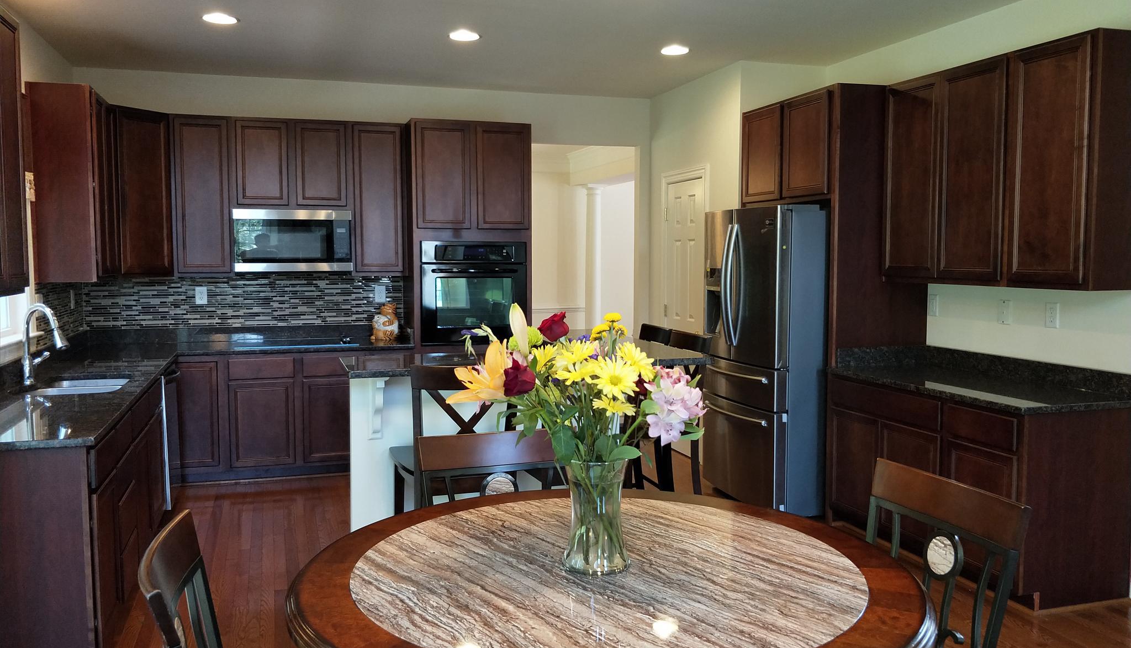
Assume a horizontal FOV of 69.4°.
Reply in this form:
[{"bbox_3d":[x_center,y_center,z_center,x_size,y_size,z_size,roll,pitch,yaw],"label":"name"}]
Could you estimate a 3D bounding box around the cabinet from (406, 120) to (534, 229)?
[{"bbox_3d":[-0.746,-1.060,6.002,0.851,0.754,0.630,-2,5,-20],"label":"cabinet"}]

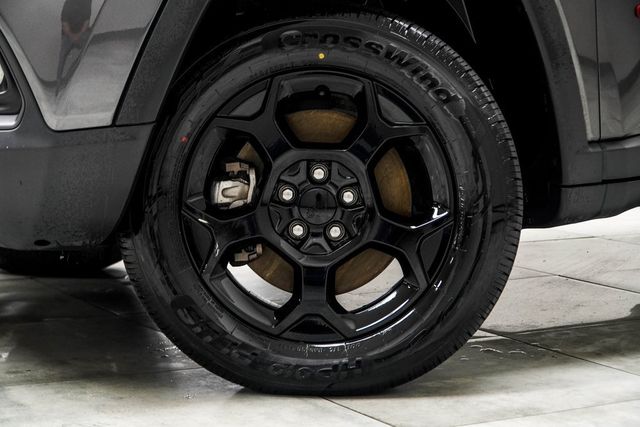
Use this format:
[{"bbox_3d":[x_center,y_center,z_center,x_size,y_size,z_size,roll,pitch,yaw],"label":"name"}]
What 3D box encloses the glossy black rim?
[{"bbox_3d":[0.000,-0.022,2.614,0.464,0.464,0.190,1,6,2],"label":"glossy black rim"}]

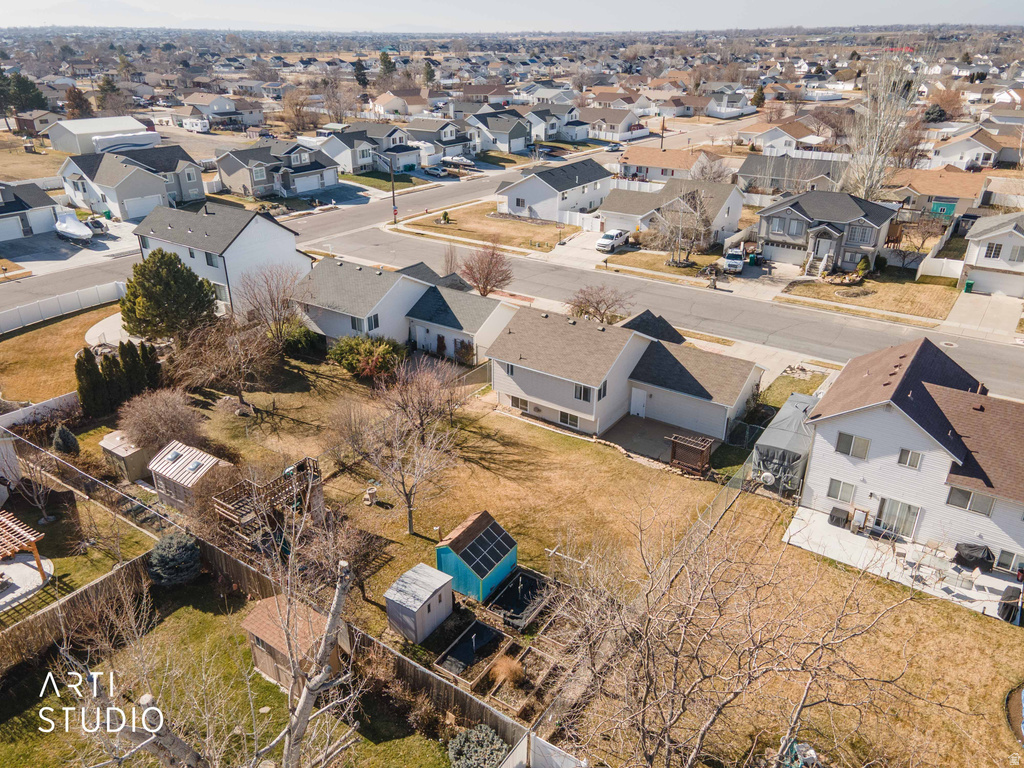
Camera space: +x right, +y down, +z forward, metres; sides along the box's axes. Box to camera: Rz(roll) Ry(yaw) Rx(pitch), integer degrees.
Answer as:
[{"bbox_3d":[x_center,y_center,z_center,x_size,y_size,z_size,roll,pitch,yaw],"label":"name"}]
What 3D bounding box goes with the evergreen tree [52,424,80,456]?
[{"bbox_3d":[-28.165,3.304,44.562,1.750,1.950,1.750,0,26,0],"label":"evergreen tree"}]

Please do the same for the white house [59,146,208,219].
[{"bbox_3d":[-54.236,-30.254,104.768,18.140,7.040,16.410,21,33,35],"label":"white house"}]

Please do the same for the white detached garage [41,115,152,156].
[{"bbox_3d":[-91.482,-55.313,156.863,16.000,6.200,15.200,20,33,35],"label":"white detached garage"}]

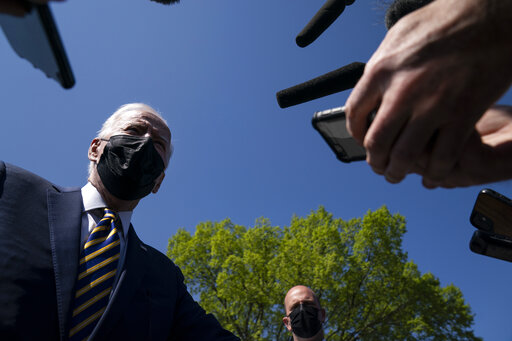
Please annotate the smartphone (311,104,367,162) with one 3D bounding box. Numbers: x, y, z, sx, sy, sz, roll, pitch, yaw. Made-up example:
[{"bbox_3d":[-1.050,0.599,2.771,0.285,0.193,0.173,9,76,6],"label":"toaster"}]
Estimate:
[{"bbox_3d":[0.134,-0.040,0.321,0.148,0.011,0.075,-6,-36,41],"label":"smartphone"}]

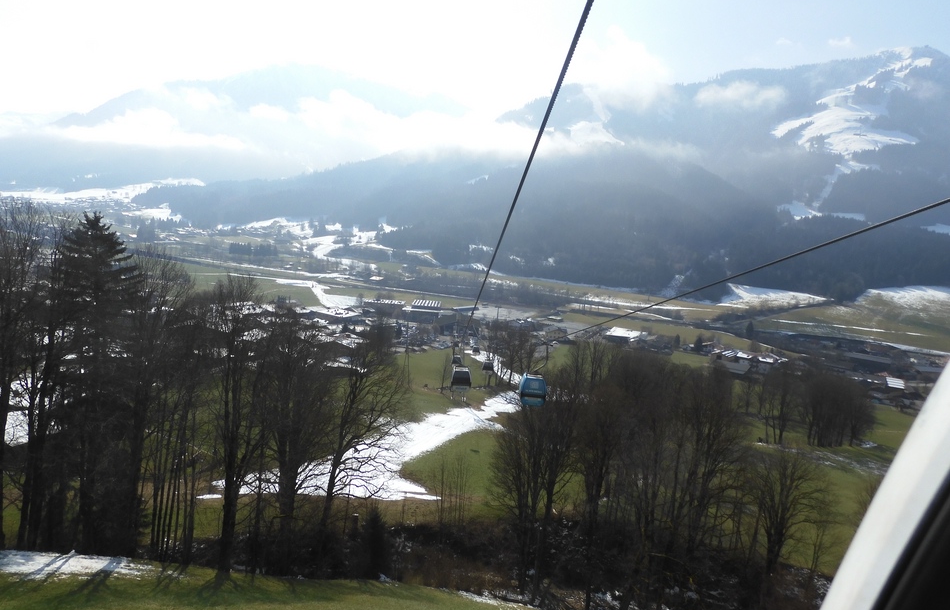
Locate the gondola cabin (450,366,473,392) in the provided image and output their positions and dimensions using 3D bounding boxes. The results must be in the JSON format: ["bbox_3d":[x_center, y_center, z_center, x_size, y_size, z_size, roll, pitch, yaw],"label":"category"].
[{"bbox_3d":[-1.281,6.957,62.500,1.950,2.200,2.000,3,9,-2],"label":"gondola cabin"}]

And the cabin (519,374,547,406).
[{"bbox_3d":[4.433,6.534,50.500,1.950,2.200,2.000,3,9,-2],"label":"cabin"}]

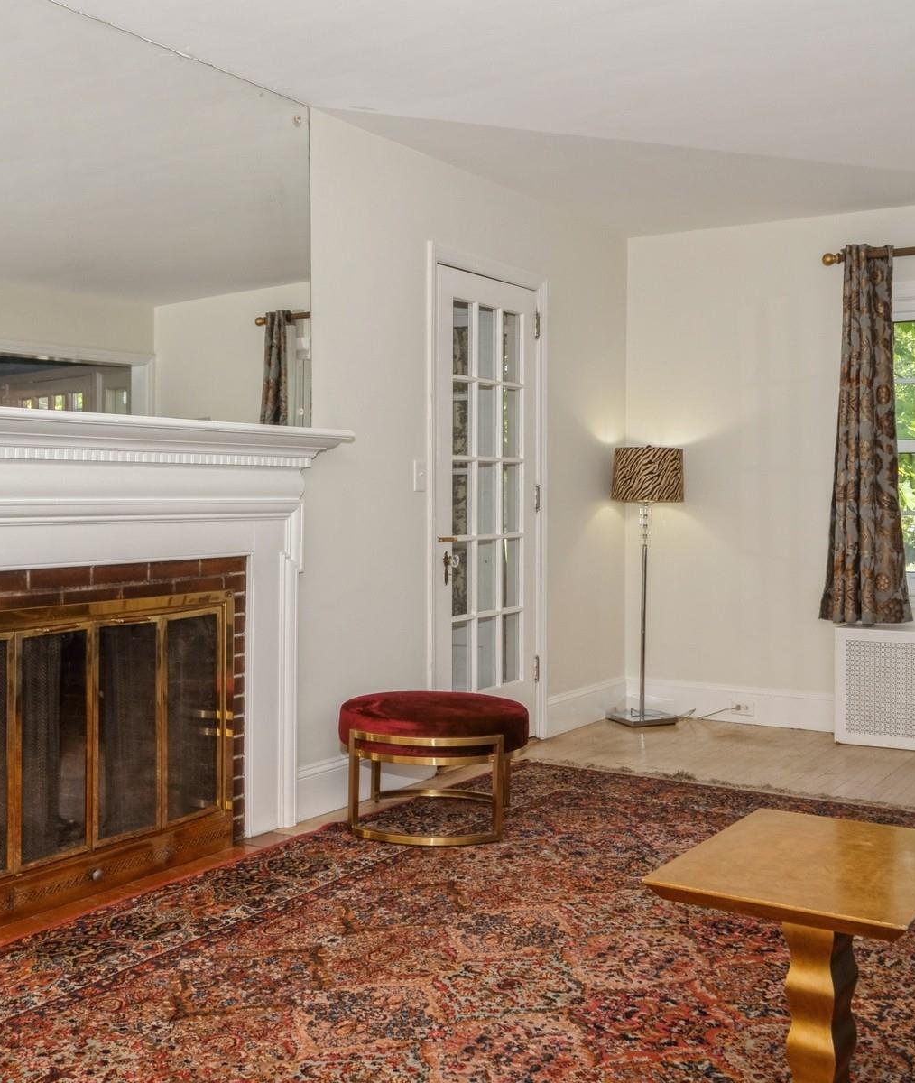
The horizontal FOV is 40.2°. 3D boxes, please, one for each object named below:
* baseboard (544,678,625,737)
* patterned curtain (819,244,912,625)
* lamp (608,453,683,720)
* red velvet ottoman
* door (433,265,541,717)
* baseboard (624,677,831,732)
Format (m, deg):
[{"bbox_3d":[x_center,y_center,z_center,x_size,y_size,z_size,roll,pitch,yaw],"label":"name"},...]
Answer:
[{"bbox_3d":[0.645,0.810,6.182,0.023,0.175,0.880,2,3,32],"label":"baseboard"},{"bbox_3d":[1.890,-0.485,5.761,0.432,1.735,0.100,2,3,32],"label":"patterned curtain"},{"bbox_3d":[0.918,0.212,6.177,0.360,1.373,0.360,2,3,32],"label":"lamp"},{"bbox_3d":[-0.081,0.755,4.295,0.650,0.407,0.650,0,2,0],"label":"red velvet ottoman"},{"bbox_3d":[0.115,-0.097,5.357,0.043,2.033,0.835,2,3,32],"label":"door"},{"bbox_3d":[1.373,0.811,6.250,1.120,0.175,0.023,2,3,32],"label":"baseboard"}]

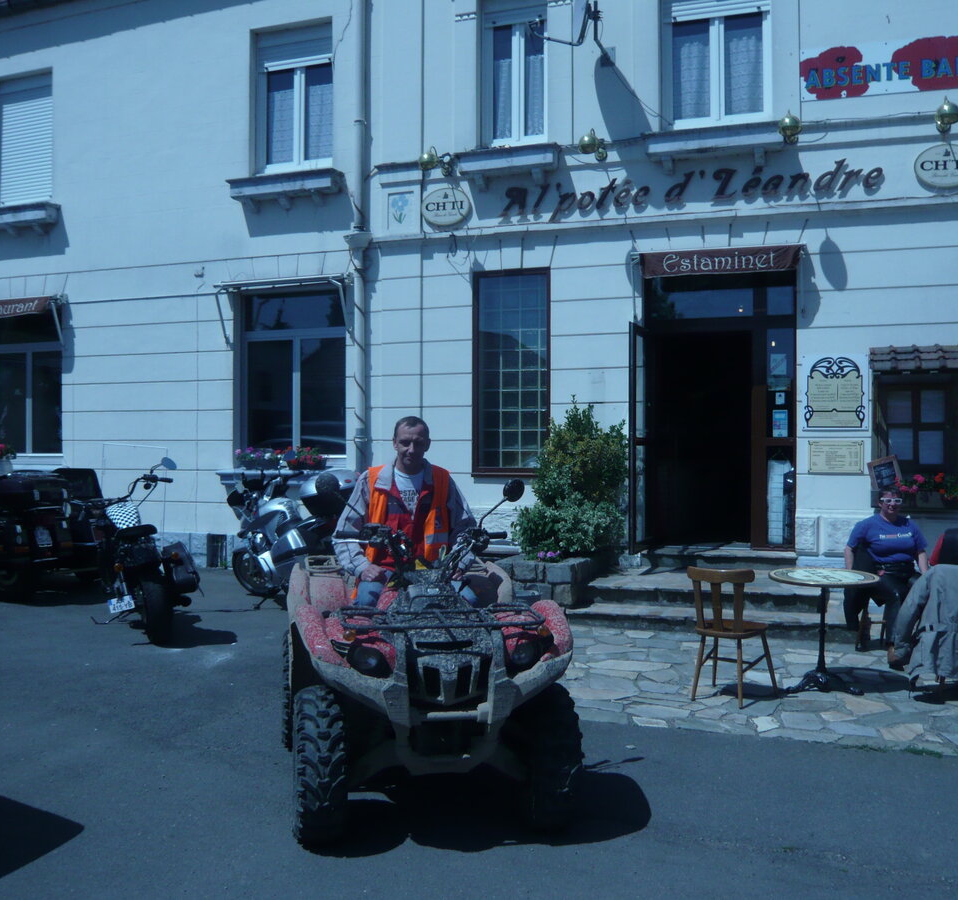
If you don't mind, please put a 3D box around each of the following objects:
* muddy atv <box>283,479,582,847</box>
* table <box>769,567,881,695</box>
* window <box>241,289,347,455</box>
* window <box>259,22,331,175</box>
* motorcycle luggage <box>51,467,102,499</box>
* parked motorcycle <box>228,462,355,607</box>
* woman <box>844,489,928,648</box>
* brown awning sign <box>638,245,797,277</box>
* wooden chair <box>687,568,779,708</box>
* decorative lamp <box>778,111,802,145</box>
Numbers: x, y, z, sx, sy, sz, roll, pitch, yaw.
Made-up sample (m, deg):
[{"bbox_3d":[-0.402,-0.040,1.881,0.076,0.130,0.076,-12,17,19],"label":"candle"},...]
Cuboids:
[{"bbox_3d":[-0.310,0.854,4.665,1.180,1.450,2.070,0,0,-12],"label":"muddy atv"},{"bbox_3d":[2.289,1.206,6.426,0.730,0.735,0.730,0,0,0],"label":"table"},{"bbox_3d":[-2.240,-0.920,11.750,1.431,1.997,0.150,0,0,19],"label":"window"},{"bbox_3d":[-2.281,-4.319,11.927,1.102,1.791,0.150,0,0,19],"label":"window"},{"bbox_3d":[-4.230,0.352,10.200,0.550,0.380,0.400,0,0,-37],"label":"motorcycle luggage"},{"bbox_3d":[-1.870,0.870,9.750,0.850,1.380,2.100,0,0,-41],"label":"parked motorcycle"},{"bbox_3d":[3.079,0.930,7.404,0.620,1.270,0.850,0,0,16],"label":"woman"},{"bbox_3d":[2.456,-1.925,9.940,1.627,0.290,0.120,0,0,19],"label":"brown awning sign"},{"bbox_3d":[1.548,1.140,6.000,0.450,0.830,0.490,0,0,40],"label":"wooden chair"},{"bbox_3d":[3.055,-3.174,9.551,0.220,0.300,0.420,0,0,19],"label":"decorative lamp"}]

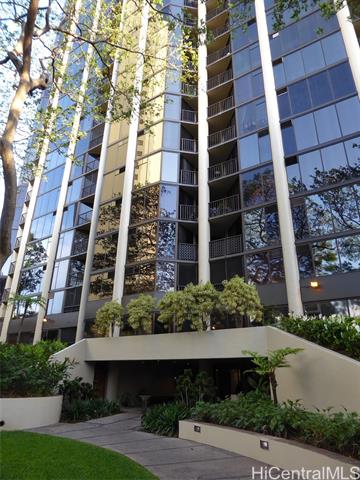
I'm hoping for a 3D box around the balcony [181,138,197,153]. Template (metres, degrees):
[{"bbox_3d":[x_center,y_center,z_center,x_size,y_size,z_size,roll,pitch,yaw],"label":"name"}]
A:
[{"bbox_3d":[0.627,-6.350,25.170,1.333,1.251,0.979,5,-24,-8],"label":"balcony"}]

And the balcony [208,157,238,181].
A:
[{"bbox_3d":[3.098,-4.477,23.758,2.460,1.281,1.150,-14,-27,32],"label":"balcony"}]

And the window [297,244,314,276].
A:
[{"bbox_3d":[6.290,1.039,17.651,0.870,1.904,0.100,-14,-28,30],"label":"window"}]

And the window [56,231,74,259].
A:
[{"bbox_3d":[-9.681,0.289,29.261,1.986,2.543,0.100,-14,-28,30],"label":"window"}]

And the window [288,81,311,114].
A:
[{"bbox_3d":[7.527,-8.955,21.806,1.218,2.358,0.120,-14,-27,32],"label":"window"}]

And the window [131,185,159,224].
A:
[{"bbox_3d":[-2.318,-2.270,23.267,2.349,2.511,0.100,-13,-28,30],"label":"window"}]

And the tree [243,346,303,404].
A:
[{"bbox_3d":[3.174,4.753,11.898,1.950,2.050,1.800,-4,-24,13],"label":"tree"}]

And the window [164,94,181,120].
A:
[{"bbox_3d":[-0.577,-10.104,26.468,1.227,2.456,0.120,4,-23,-7],"label":"window"}]

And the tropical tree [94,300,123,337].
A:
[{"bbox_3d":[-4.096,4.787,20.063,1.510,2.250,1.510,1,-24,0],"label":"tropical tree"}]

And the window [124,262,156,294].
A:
[{"bbox_3d":[-2.458,2.401,21.189,2.421,1.768,0.100,-14,-28,30],"label":"window"}]

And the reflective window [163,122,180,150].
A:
[{"bbox_3d":[-0.582,-7.404,24.922,1.175,2.511,0.100,3,-24,-5],"label":"reflective window"}]

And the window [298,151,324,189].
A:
[{"bbox_3d":[7.446,-3.921,19.629,1.210,2.442,0.120,-14,-27,32],"label":"window"}]

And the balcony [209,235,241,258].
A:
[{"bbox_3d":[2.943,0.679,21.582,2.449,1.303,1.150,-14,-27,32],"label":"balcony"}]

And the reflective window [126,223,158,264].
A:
[{"bbox_3d":[-2.376,0.197,22.171,2.349,2.511,0.100,-13,-28,30],"label":"reflective window"}]

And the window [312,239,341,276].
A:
[{"bbox_3d":[7.179,0.817,17.115,1.197,1.904,0.100,-14,-28,30],"label":"window"}]

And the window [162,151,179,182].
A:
[{"bbox_3d":[-0.640,-4.937,23.826,1.175,2.511,0.100,3,-24,-5],"label":"window"}]

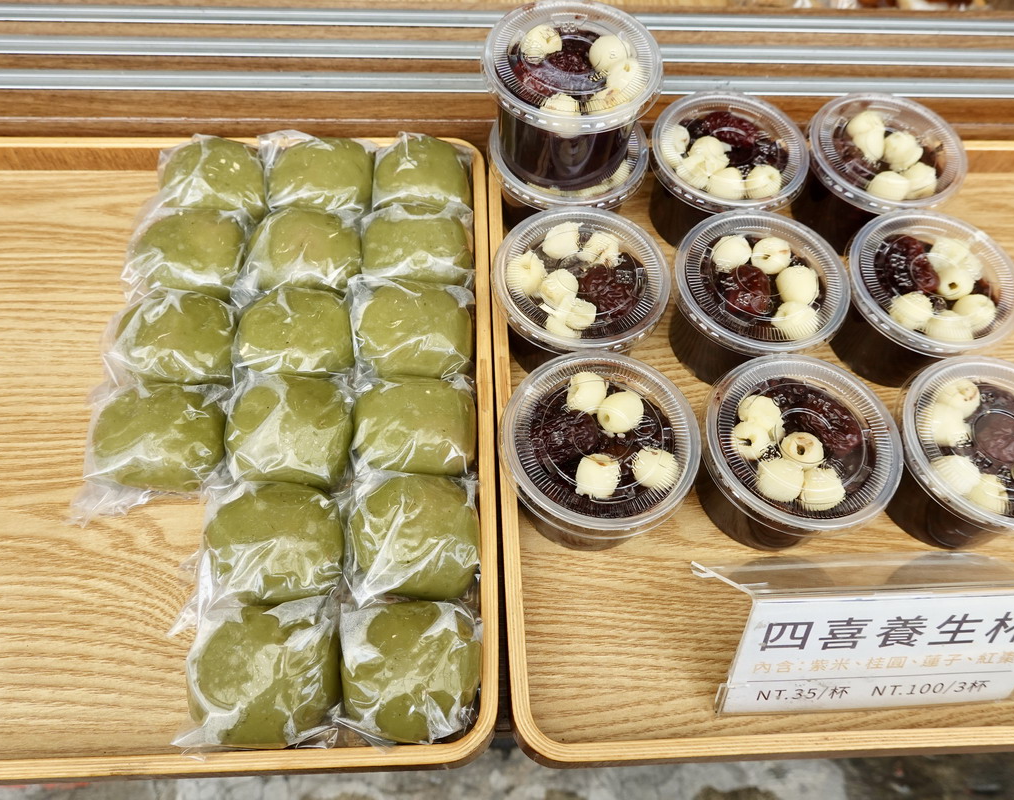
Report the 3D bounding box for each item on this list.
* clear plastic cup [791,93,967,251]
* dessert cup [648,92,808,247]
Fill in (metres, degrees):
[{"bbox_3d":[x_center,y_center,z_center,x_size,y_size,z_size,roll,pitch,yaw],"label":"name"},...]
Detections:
[{"bbox_3d":[0.196,-0.118,0.430,0.082,0.050,0.082,1,62,-2],"label":"clear plastic cup"},{"bbox_3d":[0.112,-0.117,0.428,0.081,0.047,0.081,1,62,-2],"label":"dessert cup"}]

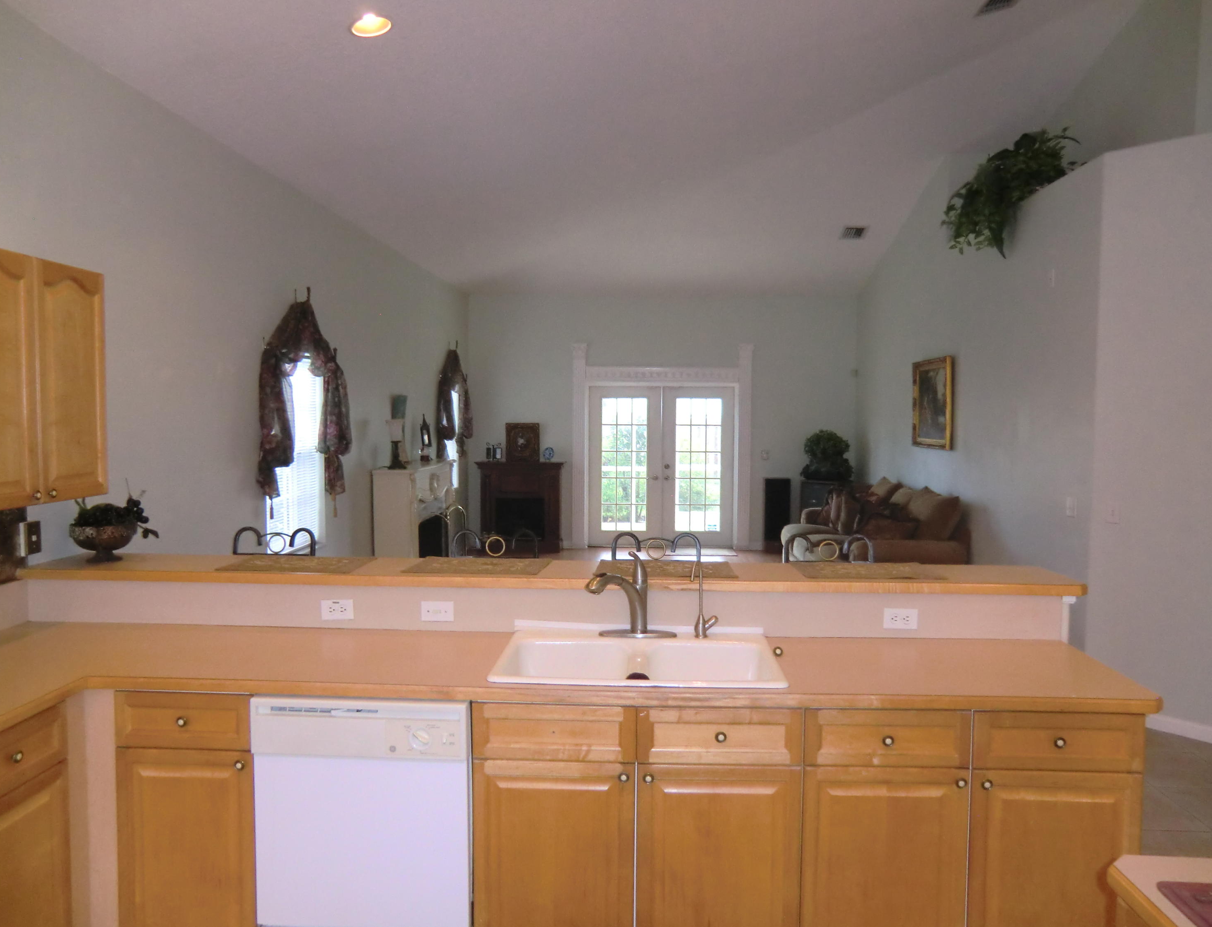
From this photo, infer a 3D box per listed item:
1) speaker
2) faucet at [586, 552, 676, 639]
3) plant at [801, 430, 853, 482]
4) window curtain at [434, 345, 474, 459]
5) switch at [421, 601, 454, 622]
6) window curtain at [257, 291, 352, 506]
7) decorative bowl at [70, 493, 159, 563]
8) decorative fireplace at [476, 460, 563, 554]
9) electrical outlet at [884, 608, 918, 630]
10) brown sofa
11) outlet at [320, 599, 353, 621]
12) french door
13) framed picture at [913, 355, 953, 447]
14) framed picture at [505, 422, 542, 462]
[{"bbox_3d":[2.055,0.608,10.290,0.300,0.885,0.330,1,4,3],"label":"speaker"},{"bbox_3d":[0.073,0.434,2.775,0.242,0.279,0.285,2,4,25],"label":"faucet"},{"bbox_3d":[2.594,-0.098,10.135,0.593,0.597,0.550,0,3,4],"label":"plant"},{"bbox_3d":[-1.699,-0.656,9.636,0.170,1.230,1.280,1,4,3],"label":"window curtain"},{"bbox_3d":[-0.580,0.511,2.950,0.112,0.070,0.011,1,4,3],"label":"switch"},{"bbox_3d":[-1.981,-0.464,5.801,0.200,1.380,1.210,0,3,4],"label":"window curtain"},{"bbox_3d":[-1.891,0.242,3.283,0.300,0.251,0.250,0,3,4],"label":"decorative bowl"},{"bbox_3d":[-1.058,0.521,10.735,1.056,1.112,0.380,0,3,4],"label":"decorative fireplace"},{"bbox_3d":[1.000,0.527,2.904,0.114,0.071,0.010,1,4,3],"label":"electrical outlet"},{"bbox_3d":[2.306,0.740,7.905,1.140,1.000,2.420,0,3,4],"label":"brown sofa"},{"bbox_3d":[-0.950,0.517,3.030,0.115,0.071,0.012,0,3,4],"label":"outlet"},{"bbox_3d":[0.700,0.053,10.805,1.811,2.061,0.060,0,3,4],"label":"french door"},{"bbox_3d":[2.875,-0.526,7.555,0.055,0.775,0.950,1,4,3],"label":"framed picture"},{"bbox_3d":[-1.013,-0.251,10.346,0.415,0.460,0.070,1,4,3],"label":"framed picture"}]

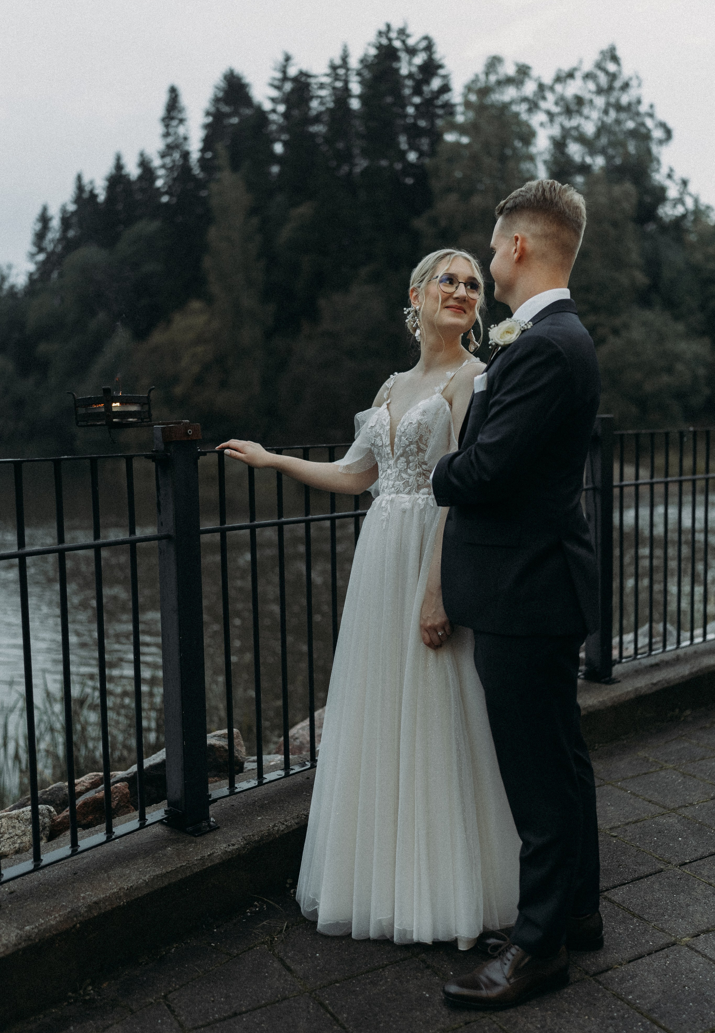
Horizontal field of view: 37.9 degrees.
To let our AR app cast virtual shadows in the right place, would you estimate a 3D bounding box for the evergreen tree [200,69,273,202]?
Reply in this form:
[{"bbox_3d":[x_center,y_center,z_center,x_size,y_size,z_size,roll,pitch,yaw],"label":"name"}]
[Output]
[{"bbox_3d":[-6.062,-15.525,52.000,4.200,13.480,4.200,-1,5,0],"label":"evergreen tree"}]

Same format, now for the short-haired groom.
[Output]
[{"bbox_3d":[0.388,0.160,2.427,0.440,1.810,0.540,1,6,15],"label":"short-haired groom"}]

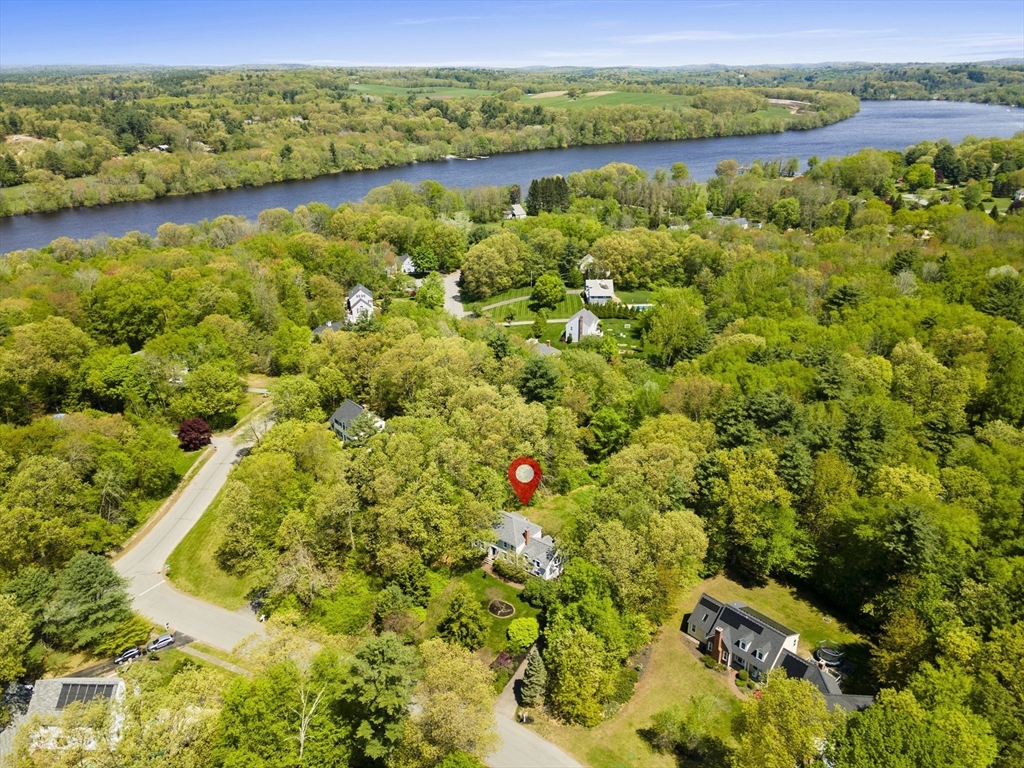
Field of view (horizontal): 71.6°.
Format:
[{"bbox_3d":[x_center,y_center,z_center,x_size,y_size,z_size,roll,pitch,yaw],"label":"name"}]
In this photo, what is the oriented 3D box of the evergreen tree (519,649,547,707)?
[{"bbox_3d":[3.340,45.680,110.380,4.660,11.100,4.660,0,24,0],"label":"evergreen tree"}]

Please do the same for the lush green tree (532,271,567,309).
[{"bbox_3d":[14.842,-35.917,281.487,13.190,17.120,13.190,1,24,3],"label":"lush green tree"}]

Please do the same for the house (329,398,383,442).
[{"bbox_3d":[-39.300,10.327,185.142,9.500,9.600,13.200,-22,32,-40],"label":"house"}]

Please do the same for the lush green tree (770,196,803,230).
[{"bbox_3d":[161.221,-99.561,419.284,18.510,20.460,18.510,9,26,19],"label":"lush green tree"}]

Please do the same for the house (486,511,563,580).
[{"bbox_3d":[1.890,31.700,144.840,18.200,8.300,9.300,20,31,38],"label":"house"}]

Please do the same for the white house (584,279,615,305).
[{"bbox_3d":[36.300,-36.522,292.143,11.200,9.500,9.500,1,24,3],"label":"white house"}]

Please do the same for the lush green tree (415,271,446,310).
[{"bbox_3d":[-32.543,-36.607,283.677,13.620,16.580,13.620,-3,24,-6],"label":"lush green tree"}]

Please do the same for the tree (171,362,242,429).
[{"bbox_3d":[-83.055,4.276,193.975,17.810,19.410,17.810,-11,26,-23],"label":"tree"}]

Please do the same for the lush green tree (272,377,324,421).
[{"bbox_3d":[-59.680,4.860,197.790,14.400,13.810,14.400,0,24,0],"label":"lush green tree"}]

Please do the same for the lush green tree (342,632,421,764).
[{"bbox_3d":[-17.810,44.210,97.370,10.370,24.460,10.370,0,24,0],"label":"lush green tree"}]

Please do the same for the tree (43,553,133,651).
[{"bbox_3d":[-75.607,38.655,126.538,15.000,17.880,15.000,-17,29,-33],"label":"tree"}]

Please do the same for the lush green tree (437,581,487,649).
[{"bbox_3d":[-8.960,41.372,127.947,10.780,11.770,10.780,-2,24,-5],"label":"lush green tree"}]

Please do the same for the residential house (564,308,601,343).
[{"bbox_3d":[25.266,-21.149,255.552,9.800,9.400,9.800,4,25,9],"label":"residential house"}]

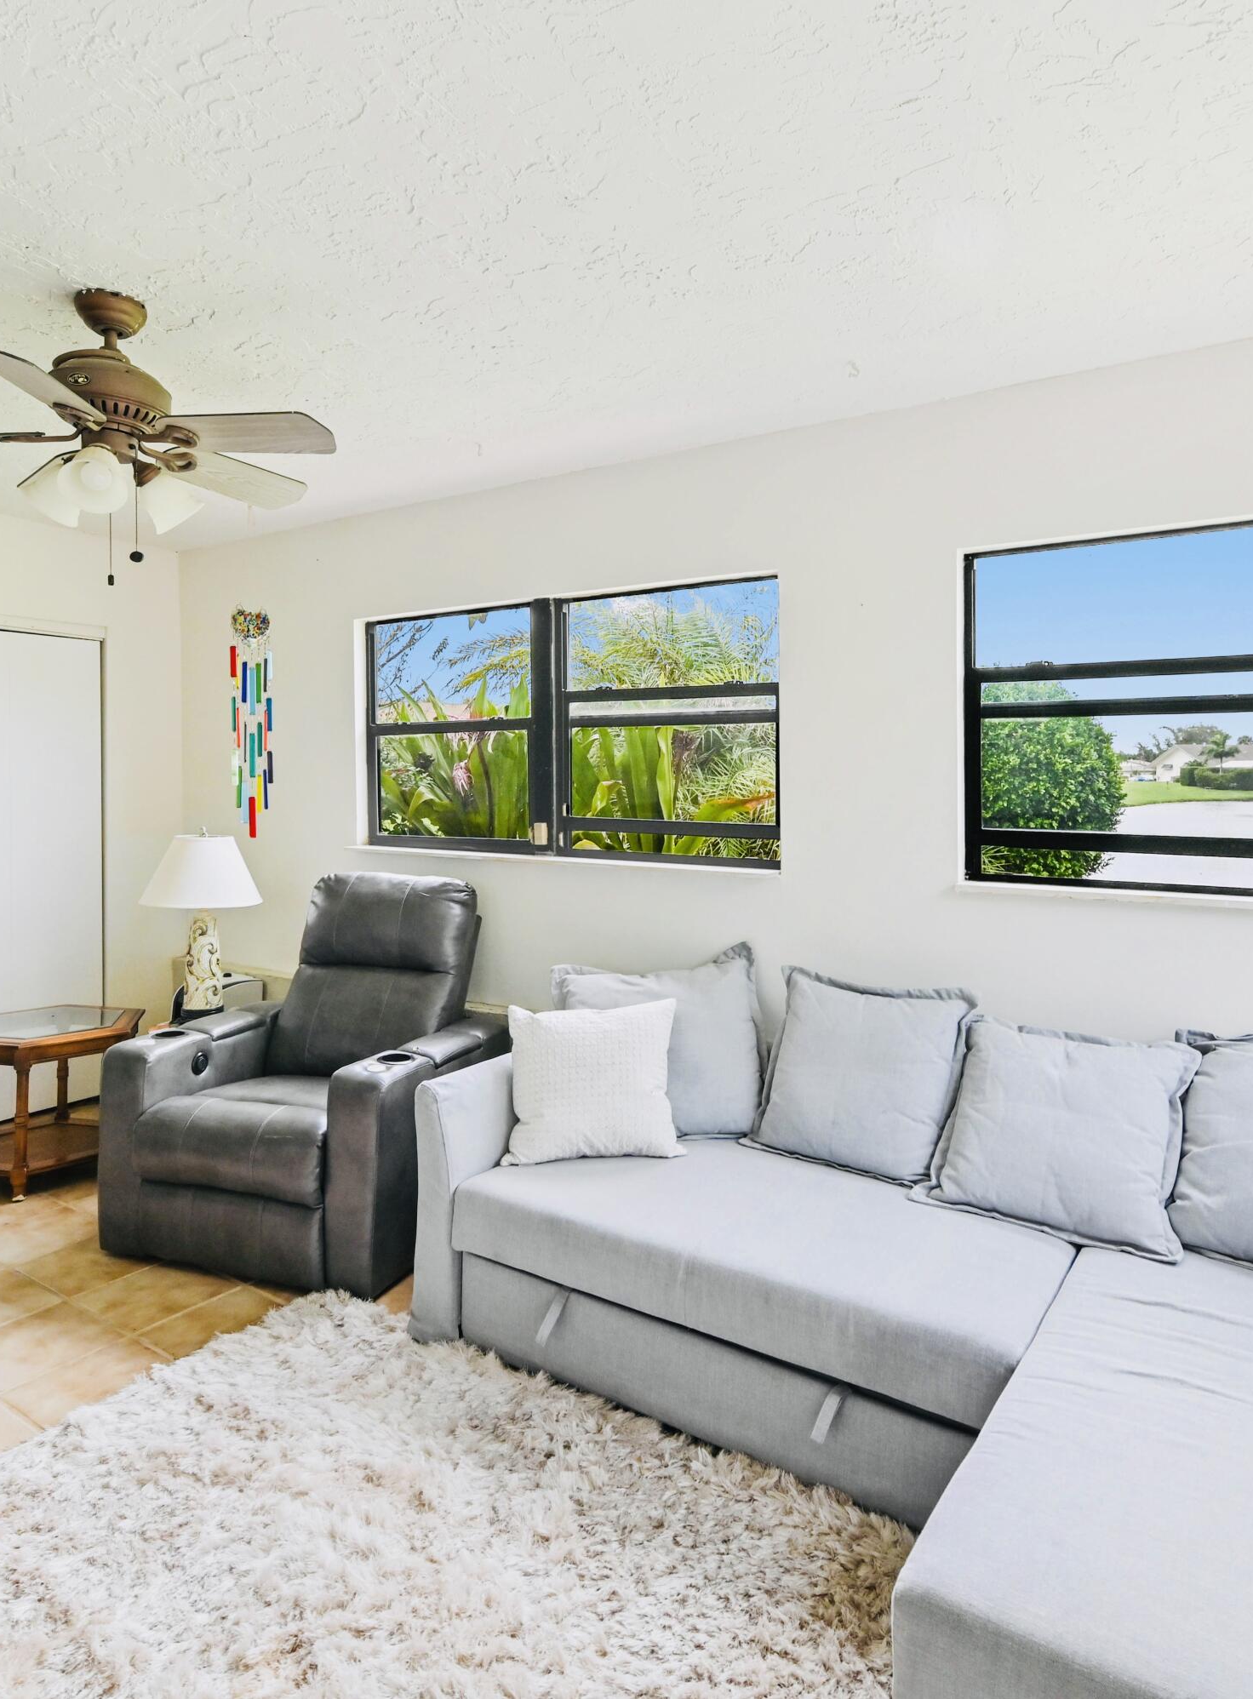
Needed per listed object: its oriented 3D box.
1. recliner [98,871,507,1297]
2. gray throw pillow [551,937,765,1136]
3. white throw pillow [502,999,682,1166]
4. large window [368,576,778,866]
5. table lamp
[{"bbox_3d":[-1.014,0.683,3.330,0.920,1.090,0.920,2,4,18],"label":"recliner"},{"bbox_3d":[0.089,0.553,2.858,0.540,0.520,0.180,2,-4,10],"label":"gray throw pillow"},{"bbox_3d":[-0.090,0.618,2.730,0.460,0.440,0.150,0,-11,-11],"label":"white throw pillow"},{"bbox_3d":[-0.242,-0.413,3.486,1.838,0.900,0.080,4,4,35],"label":"large window"},{"bbox_3d":[-1.610,0.293,3.777,0.460,0.690,0.460,4,4,35],"label":"table lamp"}]

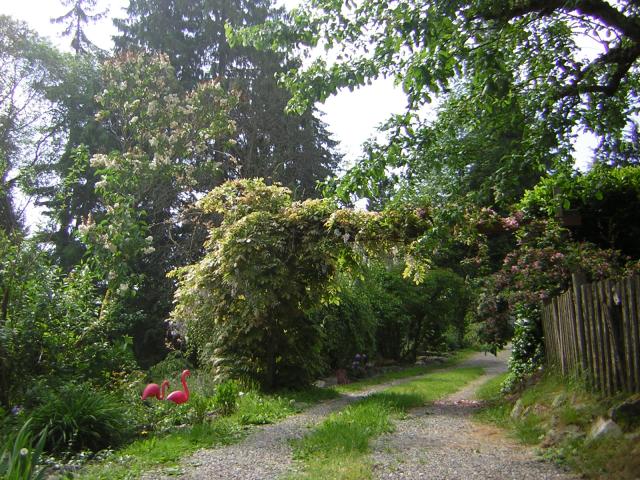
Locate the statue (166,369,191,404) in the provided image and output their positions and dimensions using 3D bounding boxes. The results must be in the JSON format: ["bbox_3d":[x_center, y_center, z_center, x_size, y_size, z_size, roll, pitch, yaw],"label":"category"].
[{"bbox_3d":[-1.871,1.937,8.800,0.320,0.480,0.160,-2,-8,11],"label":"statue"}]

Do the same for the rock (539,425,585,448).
[{"bbox_3d":[2.532,2.052,6.950,0.430,0.250,0.320,-2,-8,12],"label":"rock"}]

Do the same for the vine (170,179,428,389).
[{"bbox_3d":[-0.407,0.863,13.200,4.800,4.000,2.600,-2,-8,18],"label":"vine"}]

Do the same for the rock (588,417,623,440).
[{"bbox_3d":[2.917,1.926,6.800,0.330,0.240,0.280,-2,-8,12],"label":"rock"}]

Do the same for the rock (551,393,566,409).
[{"bbox_3d":[2.938,1.977,8.200,0.190,0.190,0.160,-2,-8,12],"label":"rock"}]

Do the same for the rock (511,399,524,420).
[{"bbox_3d":[2.552,2.190,8.600,0.180,0.270,0.180,-2,-8,12],"label":"rock"}]

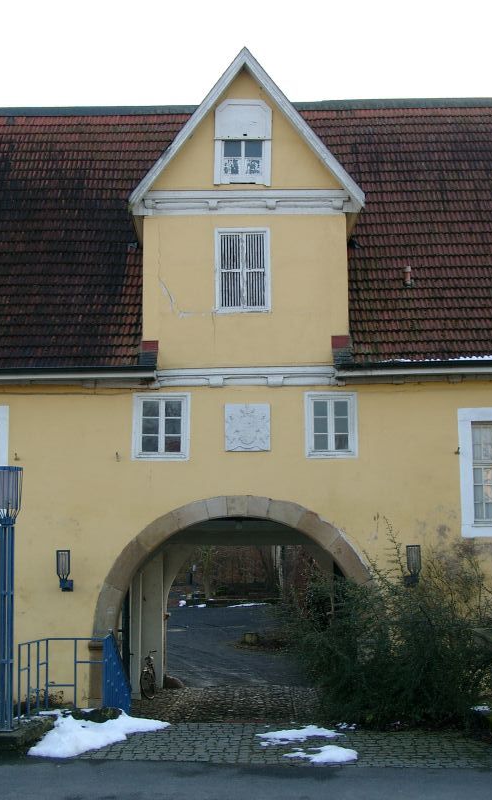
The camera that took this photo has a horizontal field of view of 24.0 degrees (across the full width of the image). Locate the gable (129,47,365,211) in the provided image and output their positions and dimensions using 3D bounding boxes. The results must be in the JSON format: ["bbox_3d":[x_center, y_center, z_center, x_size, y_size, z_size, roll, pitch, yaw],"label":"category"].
[{"bbox_3d":[0.023,-4.924,21.074,4.296,3.140,0.500,-1,-8,1],"label":"gable"}]

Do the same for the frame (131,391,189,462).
[{"bbox_3d":[-1.501,0.474,20.463,1.020,1.203,0.120,-1,-8,1],"label":"frame"}]

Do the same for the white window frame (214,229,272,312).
[{"bbox_3d":[-0.054,-2.342,20.819,1.009,1.571,0.120,-1,-8,1],"label":"white window frame"}]

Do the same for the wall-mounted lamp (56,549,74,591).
[{"bbox_3d":[-3.120,2.939,19.918,0.230,0.720,0.450,-1,-8,1],"label":"wall-mounted lamp"}]

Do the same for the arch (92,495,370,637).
[{"bbox_3d":[-0.108,2.914,20.191,5.164,2.482,0.450,-1,-8,1],"label":"arch"}]

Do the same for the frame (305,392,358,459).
[{"bbox_3d":[1.509,0.450,20.392,0.934,1.172,0.120,-1,-8,1],"label":"frame"}]

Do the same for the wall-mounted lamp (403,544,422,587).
[{"bbox_3d":[2.865,2.834,19.785,0.230,0.720,0.450,-1,-8,1],"label":"wall-mounted lamp"}]

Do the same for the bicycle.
[{"bbox_3d":[-2.033,5.818,24.717,0.550,1.040,1.720,-1,-8,1],"label":"bicycle"}]

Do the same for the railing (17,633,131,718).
[{"bbox_3d":[-2.673,4.473,18.656,1.702,1.170,1.515,-1,-8,1],"label":"railing"}]

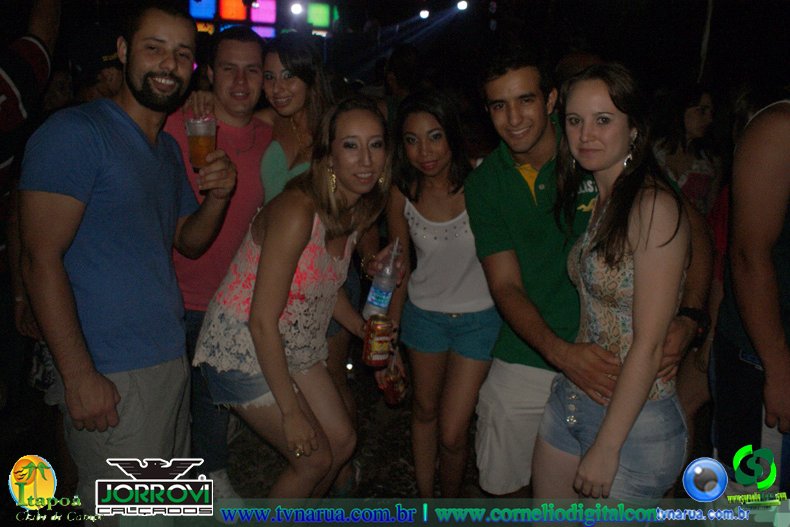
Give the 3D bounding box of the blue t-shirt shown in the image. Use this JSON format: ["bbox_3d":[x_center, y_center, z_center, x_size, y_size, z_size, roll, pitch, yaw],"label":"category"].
[{"bbox_3d":[-0.693,-0.077,1.470,0.280,0.620,0.450,13,16,38],"label":"blue t-shirt"}]

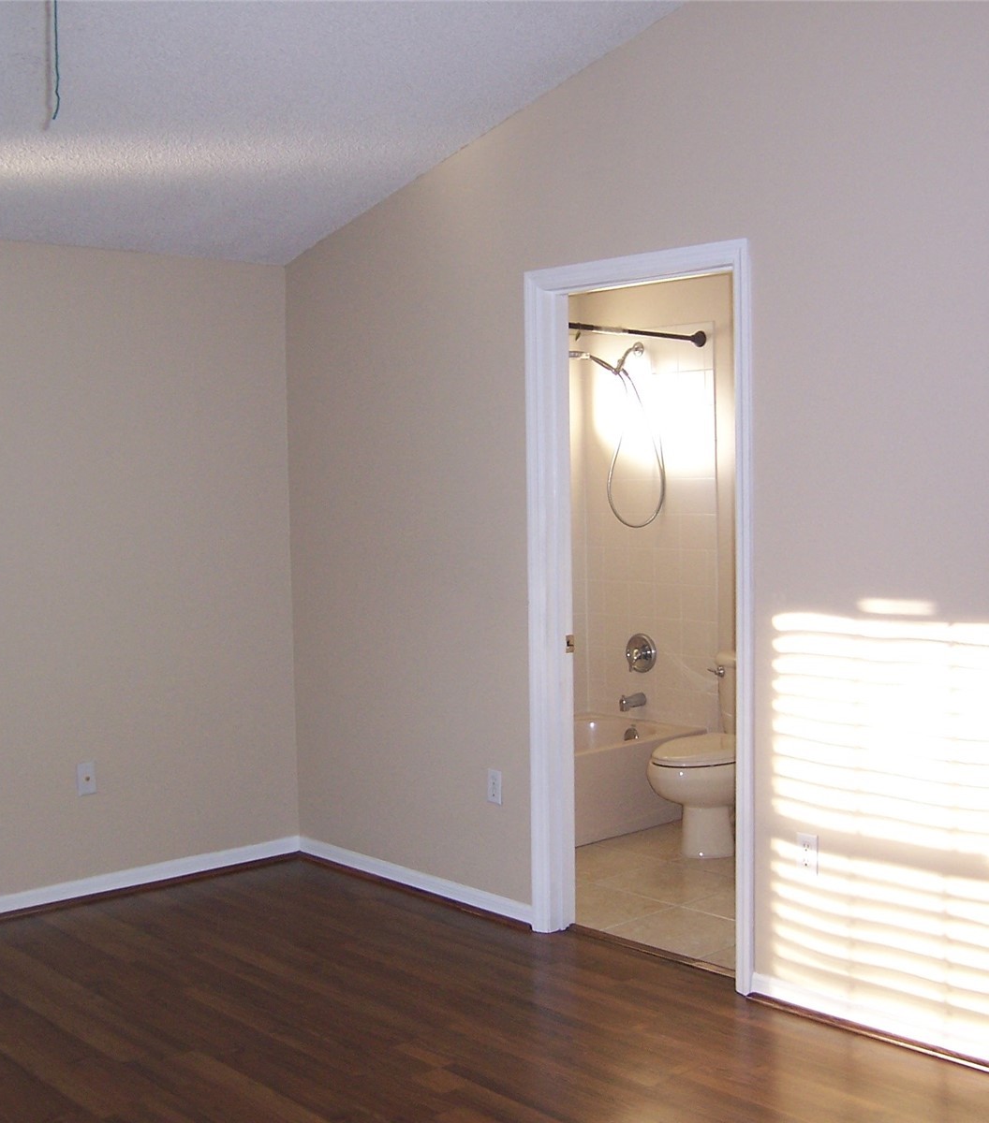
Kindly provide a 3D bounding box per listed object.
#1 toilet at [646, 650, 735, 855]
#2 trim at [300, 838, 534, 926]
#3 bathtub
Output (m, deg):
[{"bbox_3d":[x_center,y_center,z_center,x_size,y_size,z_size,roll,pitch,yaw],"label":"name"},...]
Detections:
[{"bbox_3d":[0.944,0.763,5.645,0.740,0.750,0.460,-3,4,-41],"label":"toilet"},{"bbox_3d":[-0.329,1.141,5.152,0.015,0.070,1.365,-3,4,-41],"label":"trim"},{"bbox_3d":[0.118,0.952,6.037,1.520,0.365,0.750,-3,4,-41],"label":"bathtub"}]

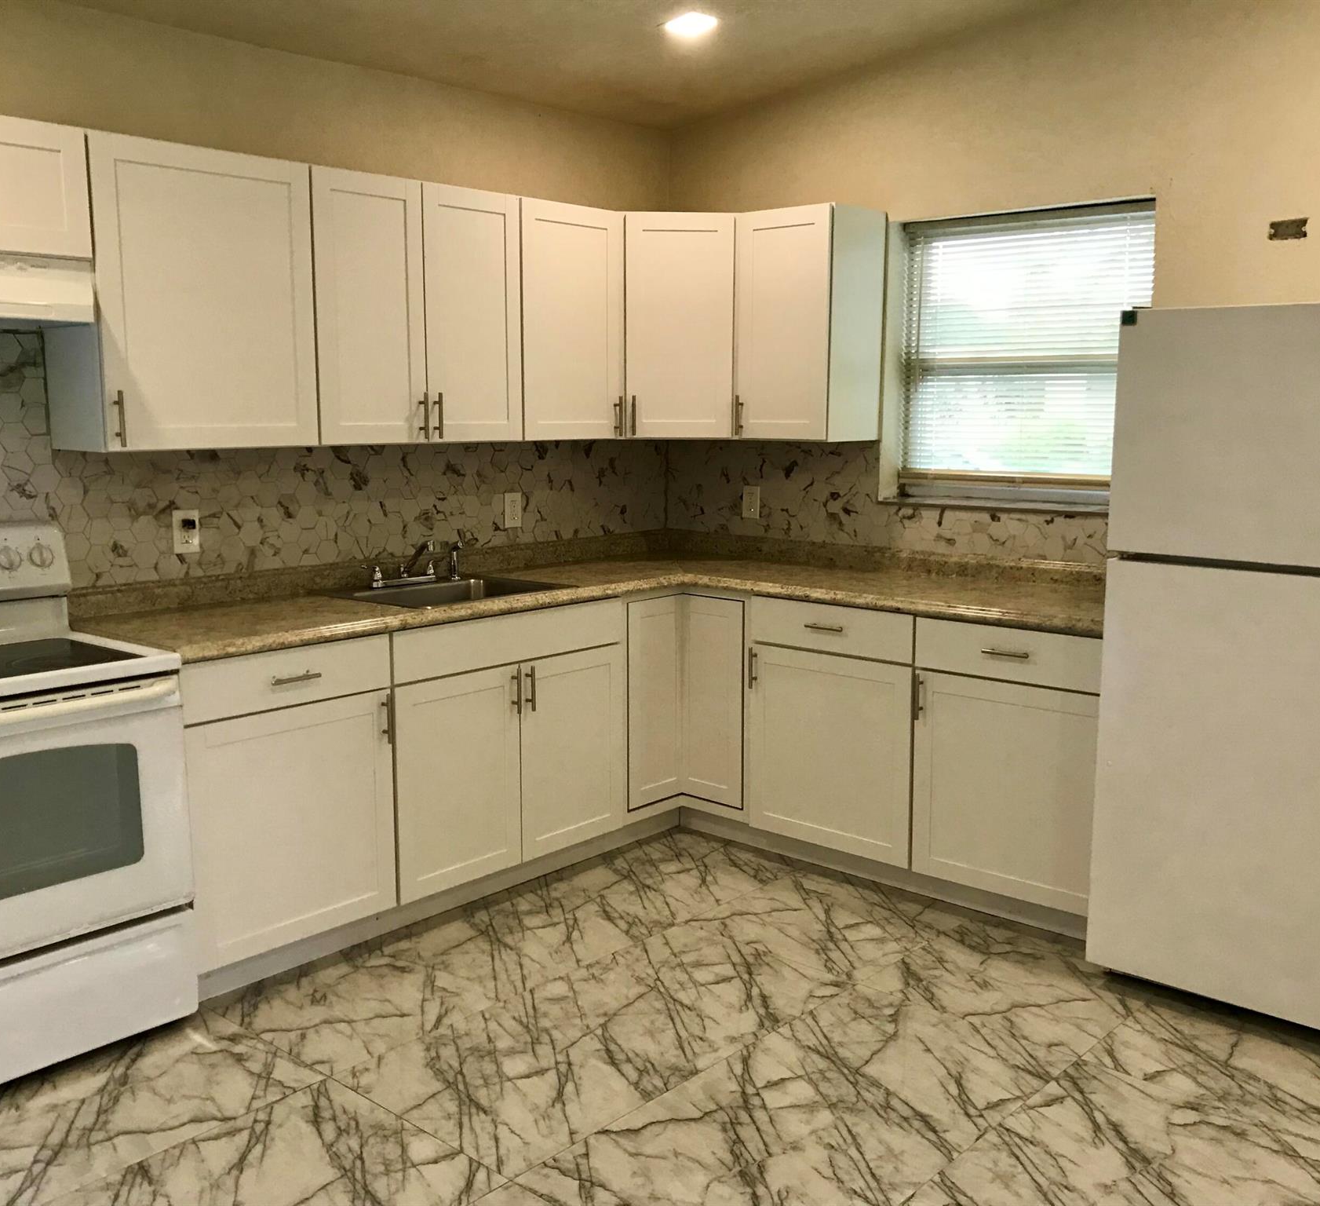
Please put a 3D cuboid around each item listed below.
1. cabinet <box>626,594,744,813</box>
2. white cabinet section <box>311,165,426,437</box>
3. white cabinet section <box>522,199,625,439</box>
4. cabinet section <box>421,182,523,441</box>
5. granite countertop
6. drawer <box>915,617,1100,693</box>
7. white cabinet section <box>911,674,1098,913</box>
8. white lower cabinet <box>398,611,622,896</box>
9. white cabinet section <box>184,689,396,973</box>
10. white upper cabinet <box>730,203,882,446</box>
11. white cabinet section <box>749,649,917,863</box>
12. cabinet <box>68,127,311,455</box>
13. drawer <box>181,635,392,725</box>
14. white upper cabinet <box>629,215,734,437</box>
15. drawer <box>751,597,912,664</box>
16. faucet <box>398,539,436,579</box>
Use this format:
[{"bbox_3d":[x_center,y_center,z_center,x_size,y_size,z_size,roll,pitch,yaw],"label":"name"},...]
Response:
[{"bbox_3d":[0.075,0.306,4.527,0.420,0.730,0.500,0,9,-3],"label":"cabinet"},{"bbox_3d":[-0.940,-0.854,3.837,0.310,0.762,0.380,8,12,41],"label":"white cabinet section"},{"bbox_3d":[-0.407,-0.943,4.426,0.310,0.762,0.444,8,12,41],"label":"white cabinet section"},{"bbox_3d":[-0.684,-0.896,4.120,0.310,0.762,0.387,8,12,41],"label":"cabinet section"},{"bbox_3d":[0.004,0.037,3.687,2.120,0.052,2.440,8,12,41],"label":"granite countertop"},{"bbox_3d":[1.126,0.111,3.761,0.600,0.151,0.500,8,12,41],"label":"drawer"},{"bbox_3d":[1.166,0.495,3.889,0.605,0.623,0.570,8,12,41],"label":"white cabinet section"},{"bbox_3d":[-0.643,0.414,4.074,0.620,0.830,0.900,8,12,41],"label":"white lower cabinet"},{"bbox_3d":[-1.145,0.545,3.554,0.570,0.623,0.608,8,12,41],"label":"white cabinet section"},{"bbox_3d":[0.515,-0.955,4.513,0.401,0.762,0.320,8,12,41],"label":"white upper cabinet"},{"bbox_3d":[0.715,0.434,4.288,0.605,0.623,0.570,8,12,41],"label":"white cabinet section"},{"bbox_3d":[-1.276,-0.798,3.481,0.320,0.762,0.613,8,12,41],"label":"cabinet"},{"bbox_3d":[-1.098,0.166,3.465,0.450,0.151,0.603,8,12,41],"label":"drawer"},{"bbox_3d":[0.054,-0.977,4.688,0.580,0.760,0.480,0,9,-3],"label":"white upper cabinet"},{"bbox_3d":[0.676,0.057,4.192,0.605,0.151,0.450,8,12,41],"label":"drawer"},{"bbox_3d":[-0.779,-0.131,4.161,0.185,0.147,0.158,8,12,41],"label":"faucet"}]

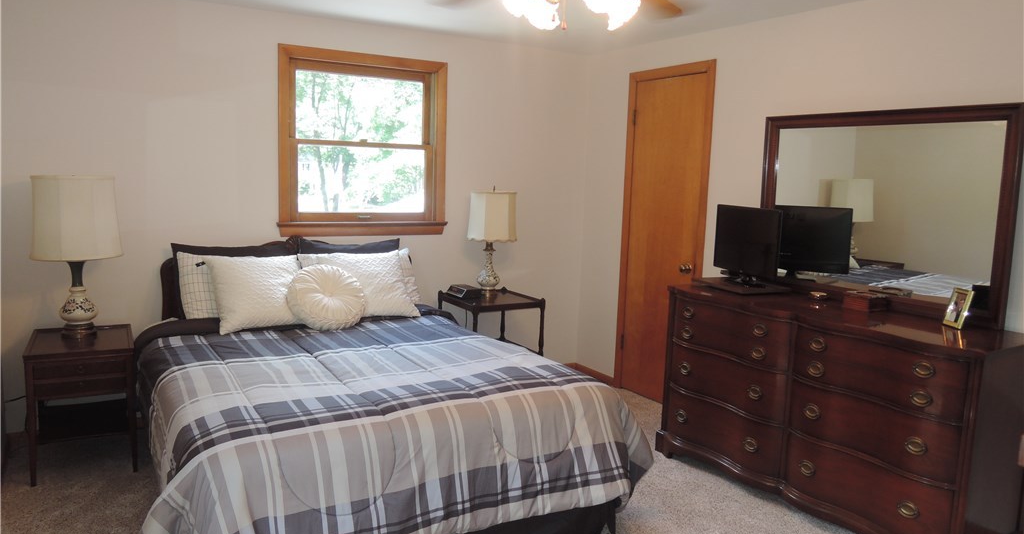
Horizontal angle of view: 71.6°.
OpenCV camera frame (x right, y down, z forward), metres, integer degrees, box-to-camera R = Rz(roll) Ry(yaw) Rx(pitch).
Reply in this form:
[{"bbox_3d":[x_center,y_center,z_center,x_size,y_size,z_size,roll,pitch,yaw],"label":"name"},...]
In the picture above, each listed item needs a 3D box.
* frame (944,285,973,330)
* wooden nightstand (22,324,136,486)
[{"bbox_3d":[1.786,0.170,2.826,0.030,0.156,0.100,14,6,-10],"label":"frame"},{"bbox_3d":[-2.060,0.641,3.422,0.425,0.600,0.530,-2,9,-27],"label":"wooden nightstand"}]

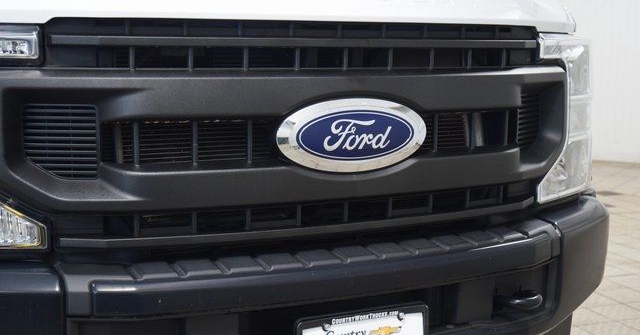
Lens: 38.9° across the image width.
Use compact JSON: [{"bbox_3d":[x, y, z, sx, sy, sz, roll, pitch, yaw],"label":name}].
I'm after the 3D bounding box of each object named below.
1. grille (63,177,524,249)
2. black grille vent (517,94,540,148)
[{"bbox_3d":[0.034,0.095,1.993,1.180,0.072,0.125,-3,8,-26],"label":"grille"},{"bbox_3d":[0.524,-0.114,2.283,0.045,0.140,0.148,7,10,41],"label":"black grille vent"}]

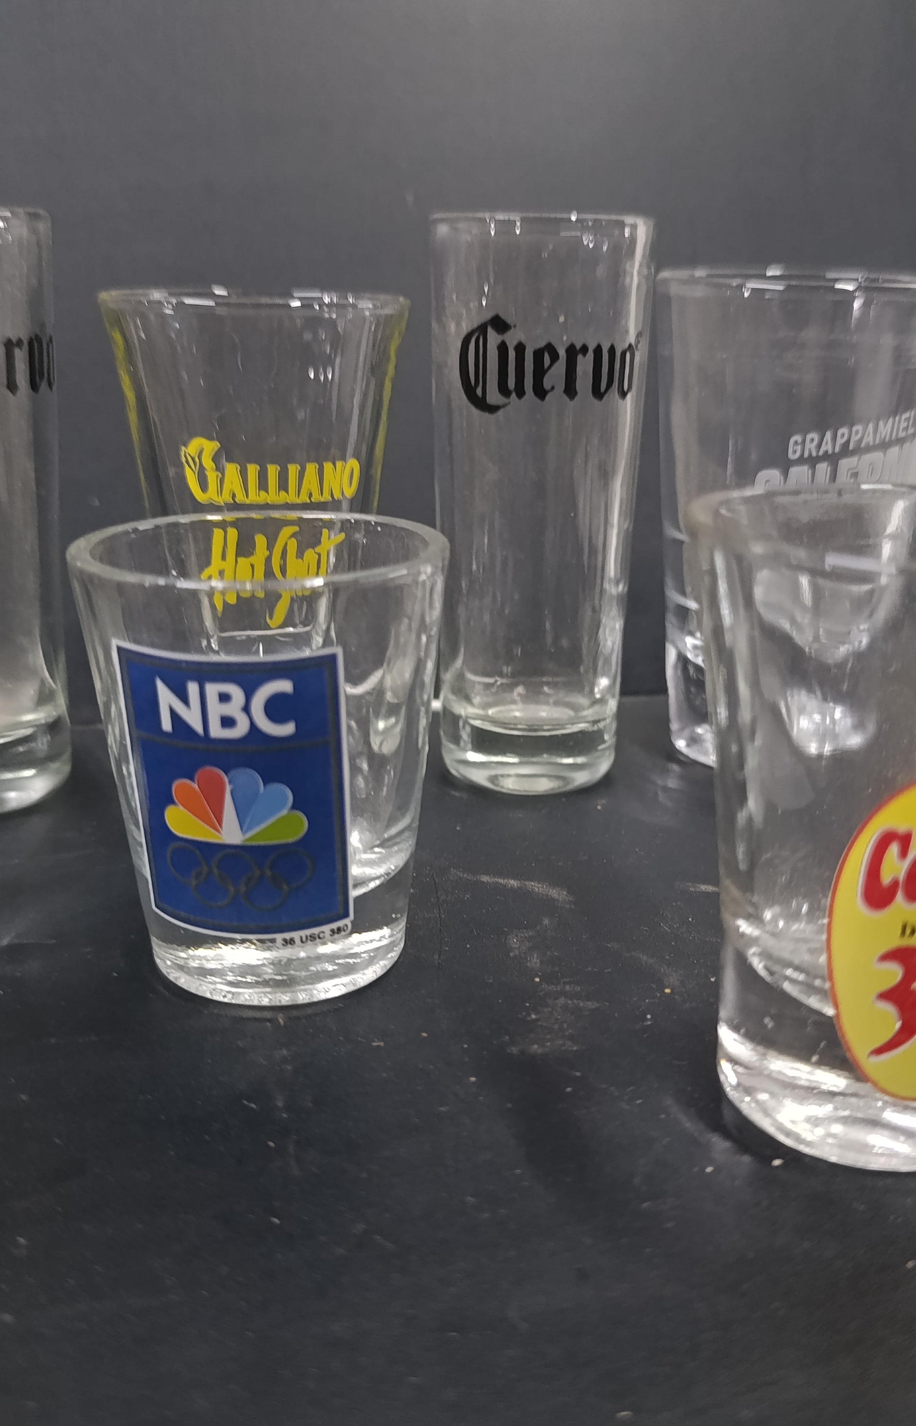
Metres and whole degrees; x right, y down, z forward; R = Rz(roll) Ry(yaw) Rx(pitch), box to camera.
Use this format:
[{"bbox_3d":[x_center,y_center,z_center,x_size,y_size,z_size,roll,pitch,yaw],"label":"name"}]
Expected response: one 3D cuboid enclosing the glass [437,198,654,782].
[{"bbox_3d":[0.014,-0.039,0.254,0.040,0.105,0.040,1,19,1],"label":"glass"}]

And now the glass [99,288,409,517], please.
[{"bbox_3d":[-0.037,-0.032,0.250,0.055,0.092,0.055,-4,19,-13],"label":"glass"}]

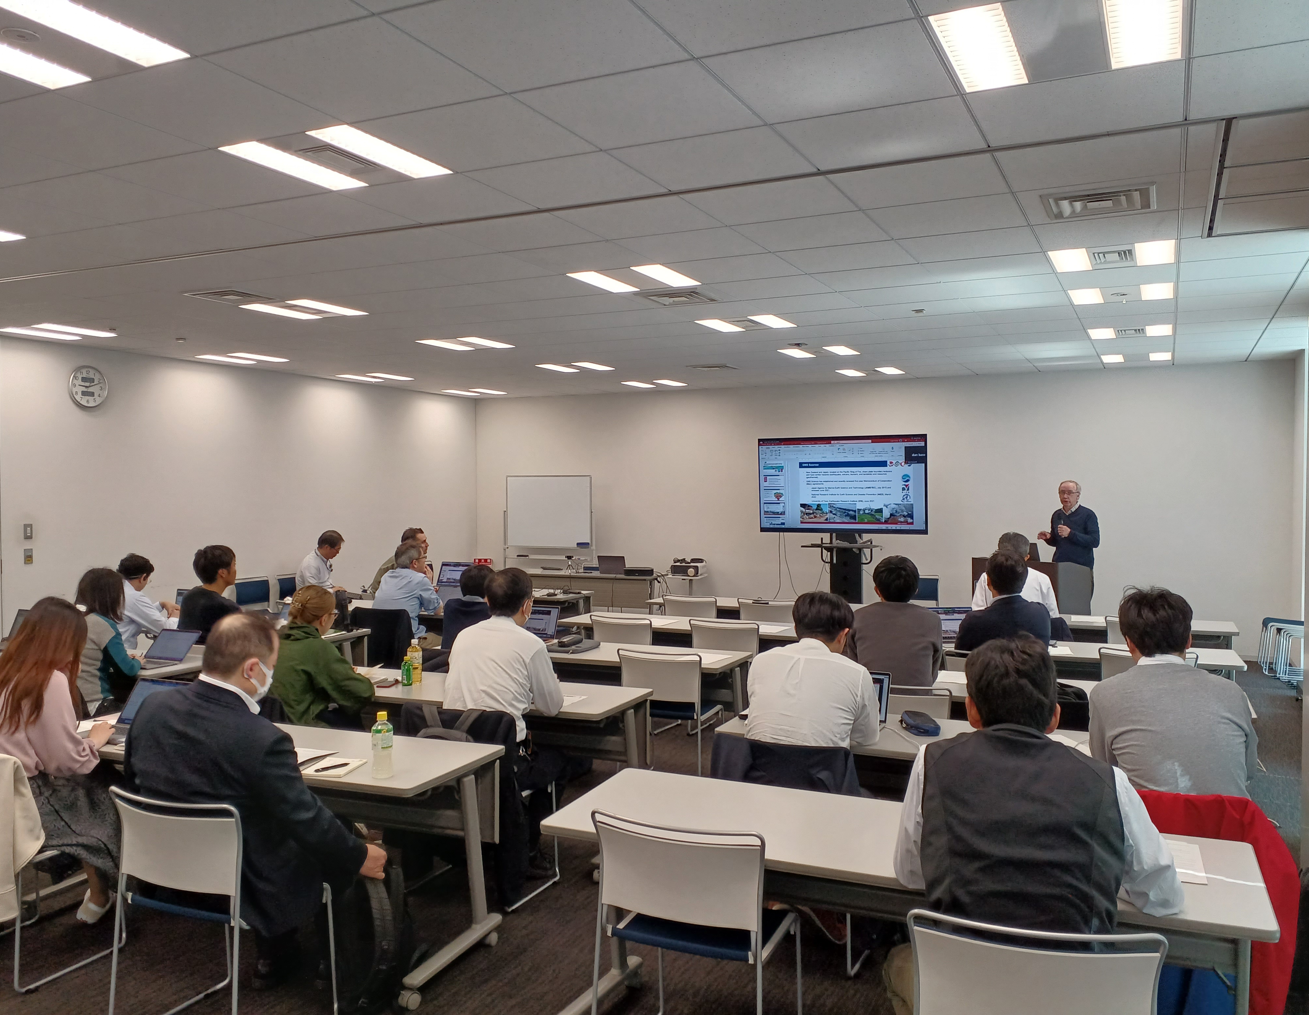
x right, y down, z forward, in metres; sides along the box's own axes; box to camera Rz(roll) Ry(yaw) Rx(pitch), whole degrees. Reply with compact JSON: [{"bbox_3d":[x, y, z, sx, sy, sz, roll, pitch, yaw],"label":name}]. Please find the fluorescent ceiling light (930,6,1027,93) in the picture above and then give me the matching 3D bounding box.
[{"bbox_3d":[0.892,-1.250,2.874,0.177,0.050,0.570,0,1,26],"label":"fluorescent ceiling light"}]

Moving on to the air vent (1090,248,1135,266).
[{"bbox_3d":[2.362,-1.288,5.431,0.206,0.040,0.320,0,1,26],"label":"air vent"}]

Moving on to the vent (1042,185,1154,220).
[{"bbox_3d":[1.853,-1.269,4.390,0.428,0.040,0.445,0,1,26],"label":"vent"}]

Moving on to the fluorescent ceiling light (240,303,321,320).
[{"bbox_3d":[-2.517,-1.329,7.128,0.182,0.050,0.605,0,1,26],"label":"fluorescent ceiling light"}]

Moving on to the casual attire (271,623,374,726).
[{"bbox_3d":[-1.423,0.756,4.478,0.440,0.530,0.420,0,1,26],"label":"casual attire"}]

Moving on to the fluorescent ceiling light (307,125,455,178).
[{"bbox_3d":[-1.044,-1.339,3.979,0.195,0.060,0.635,1,1,26],"label":"fluorescent ceiling light"}]

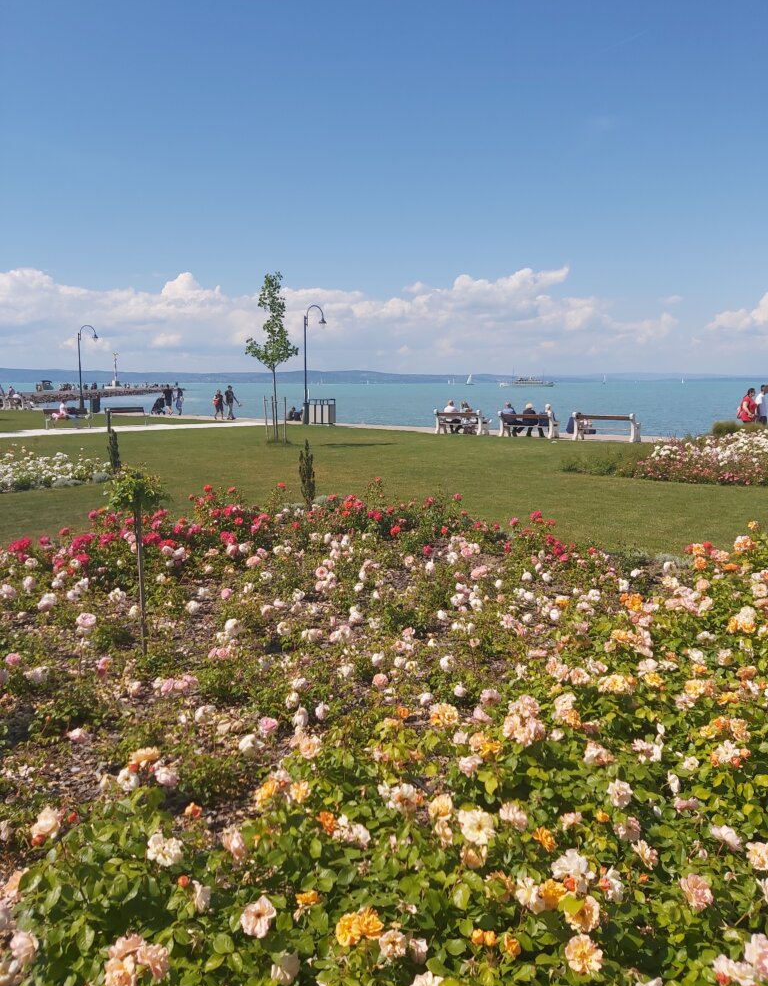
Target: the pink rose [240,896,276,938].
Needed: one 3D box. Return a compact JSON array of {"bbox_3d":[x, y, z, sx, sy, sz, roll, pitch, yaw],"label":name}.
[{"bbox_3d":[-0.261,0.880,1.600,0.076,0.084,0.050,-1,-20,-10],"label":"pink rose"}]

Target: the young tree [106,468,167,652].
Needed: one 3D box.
[{"bbox_3d":[-1.459,0.420,4.627,0.360,1.150,0.360,0,8,0],"label":"young tree"}]

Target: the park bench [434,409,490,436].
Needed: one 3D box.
[{"bbox_3d":[2.851,-2.632,28.426,2.030,0.910,0.630,5,10,33],"label":"park bench"}]

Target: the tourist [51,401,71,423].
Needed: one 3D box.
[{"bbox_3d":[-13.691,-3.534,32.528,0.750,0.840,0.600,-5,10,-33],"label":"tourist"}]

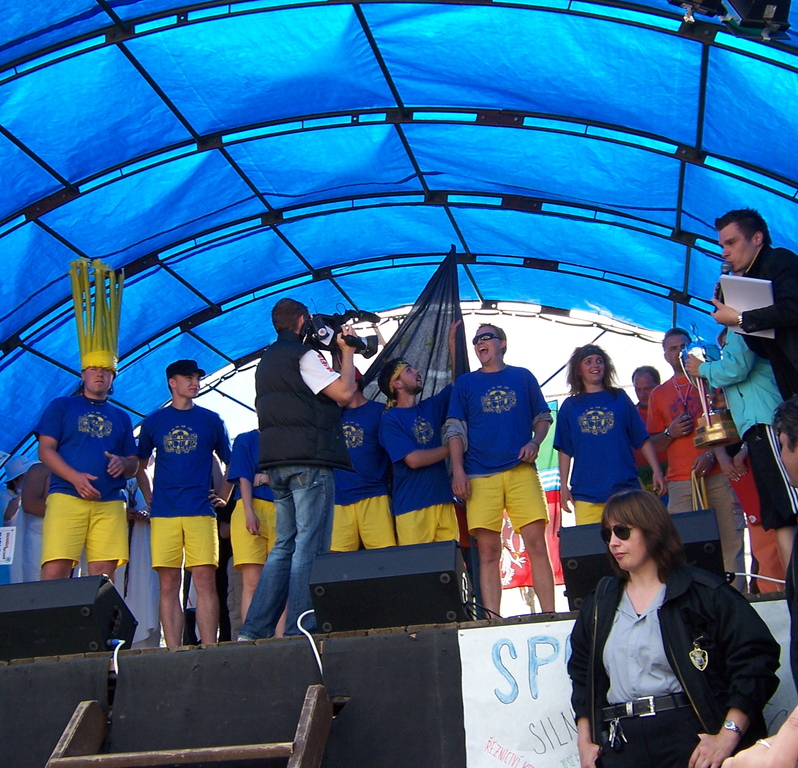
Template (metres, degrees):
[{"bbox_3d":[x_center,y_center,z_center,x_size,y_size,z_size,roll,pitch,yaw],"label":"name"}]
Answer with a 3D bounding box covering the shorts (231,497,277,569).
[{"bbox_3d":[-0.845,0.874,5.786,0.290,0.439,0.360,-15,-21,31],"label":"shorts"}]

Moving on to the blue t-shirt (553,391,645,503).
[{"bbox_3d":[1.144,0.339,5.522,0.520,0.678,0.280,-8,-18,11],"label":"blue t-shirt"}]

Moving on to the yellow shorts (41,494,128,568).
[{"bbox_3d":[-1.788,0.839,5.550,0.490,0.430,0.330,-3,-17,-5],"label":"yellow shorts"}]

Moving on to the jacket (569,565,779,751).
[{"bbox_3d":[0.838,0.829,2.970,0.550,0.560,0.340,-17,-21,36],"label":"jacket"}]

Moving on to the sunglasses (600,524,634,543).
[{"bbox_3d":[0.664,0.425,2.788,0.135,0.050,0.140,6,-20,-30],"label":"sunglasses"}]

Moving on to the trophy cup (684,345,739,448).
[{"bbox_3d":[1.688,0.031,5.361,0.260,0.655,0.220,-10,-19,17],"label":"trophy cup"}]

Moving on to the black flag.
[{"bbox_3d":[0.125,-0.368,6.250,0.660,1.050,0.280,-6,-17,7],"label":"black flag"}]

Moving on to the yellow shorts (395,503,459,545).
[{"bbox_3d":[0.158,0.743,5.611,0.380,0.402,0.280,6,-20,-29],"label":"yellow shorts"}]

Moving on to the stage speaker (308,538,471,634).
[{"bbox_3d":[-0.024,0.996,4.737,0.685,0.373,0.460,-8,-18,13],"label":"stage speaker"}]

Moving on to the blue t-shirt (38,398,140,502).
[{"bbox_3d":[-1.921,0.396,6.000,0.600,0.670,0.350,0,-17,-12],"label":"blue t-shirt"}]

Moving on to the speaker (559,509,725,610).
[{"bbox_3d":[1.029,0.756,4.047,0.620,0.360,0.420,-10,-19,18],"label":"speaker"}]

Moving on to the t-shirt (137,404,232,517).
[{"bbox_3d":[-1.303,0.465,5.930,0.570,0.700,0.290,-3,-17,-5],"label":"t-shirt"}]

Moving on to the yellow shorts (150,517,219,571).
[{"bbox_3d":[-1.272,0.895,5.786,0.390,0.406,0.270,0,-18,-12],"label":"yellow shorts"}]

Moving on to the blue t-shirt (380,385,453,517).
[{"bbox_3d":[0.120,0.415,6.000,0.500,0.710,0.360,7,-20,-32],"label":"blue t-shirt"}]

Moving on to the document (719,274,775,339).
[{"bbox_3d":[1.418,-0.309,3.950,0.215,0.020,0.290,0,-55,10],"label":"document"}]

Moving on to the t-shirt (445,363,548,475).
[{"bbox_3d":[0.576,0.205,5.661,0.560,0.673,0.300,-7,-18,9],"label":"t-shirt"}]

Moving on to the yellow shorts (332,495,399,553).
[{"bbox_3d":[-0.210,0.820,5.950,0.410,0.430,0.280,-5,-17,4],"label":"yellow shorts"}]

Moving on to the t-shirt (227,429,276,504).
[{"bbox_3d":[-0.819,0.508,6.080,0.500,0.620,0.280,-5,-17,2],"label":"t-shirt"}]

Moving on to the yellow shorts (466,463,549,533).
[{"bbox_3d":[0.608,0.641,5.521,0.440,0.429,0.290,-6,-18,6],"label":"yellow shorts"}]

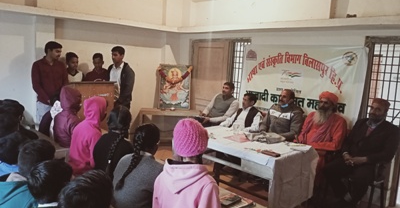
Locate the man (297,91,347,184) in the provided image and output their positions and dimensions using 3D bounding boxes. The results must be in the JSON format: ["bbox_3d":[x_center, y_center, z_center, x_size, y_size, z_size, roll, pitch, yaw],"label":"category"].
[{"bbox_3d":[1.284,0.515,3.436,0.800,1.310,0.560,-4,10,-44],"label":"man"}]

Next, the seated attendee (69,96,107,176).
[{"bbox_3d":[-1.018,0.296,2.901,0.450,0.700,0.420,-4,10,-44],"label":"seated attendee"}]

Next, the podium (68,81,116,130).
[{"bbox_3d":[-1.516,0.306,4.308,0.600,1.210,0.450,-4,10,-44],"label":"podium"}]

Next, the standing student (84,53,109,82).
[{"bbox_3d":[-1.472,0.071,4.690,0.420,1.580,0.280,-2,9,-34],"label":"standing student"}]

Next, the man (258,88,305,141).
[{"bbox_3d":[0.956,0.473,3.785,0.780,1.270,0.560,-4,10,-44],"label":"man"}]

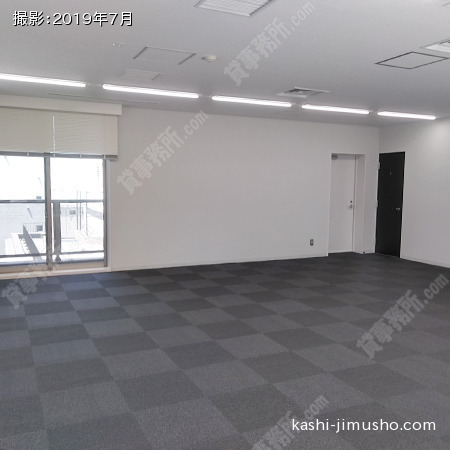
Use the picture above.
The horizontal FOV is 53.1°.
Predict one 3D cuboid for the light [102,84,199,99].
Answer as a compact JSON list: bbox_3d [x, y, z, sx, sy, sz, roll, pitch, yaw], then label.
[{"bbox_3d":[-0.959,-1.779,6.021,1.295,0.060,0.080,-2,5,-26],"label":"light"}]

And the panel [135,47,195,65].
[{"bbox_3d":[-0.612,-1.702,4.558,0.500,0.025,0.465,-2,5,-26],"label":"panel"}]

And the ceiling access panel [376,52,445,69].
[{"bbox_3d":[1.907,-1.675,4.614,0.485,0.025,0.470,-2,5,-26],"label":"ceiling access panel"}]

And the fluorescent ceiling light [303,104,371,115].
[{"bbox_3d":[1.792,-1.840,7.197,1.253,0.060,0.080,-2,5,-26],"label":"fluorescent ceiling light"}]

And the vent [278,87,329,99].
[{"bbox_3d":[1.066,-1.808,6.190,0.510,0.030,0.500,-2,5,-26],"label":"vent"}]

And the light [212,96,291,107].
[{"bbox_3d":[0.419,-1.811,6.634,1.264,0.060,0.080,-2,5,-26],"label":"light"}]

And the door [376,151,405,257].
[{"bbox_3d":[3.474,-0.419,9.461,0.050,2.155,0.696,-2,5,-26],"label":"door"}]

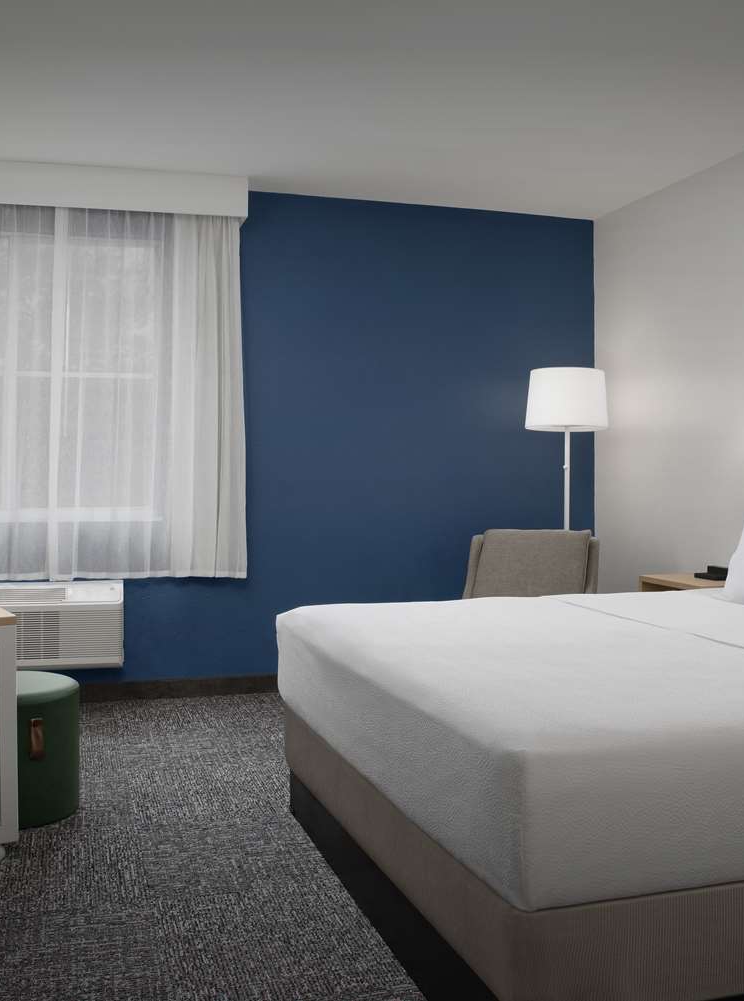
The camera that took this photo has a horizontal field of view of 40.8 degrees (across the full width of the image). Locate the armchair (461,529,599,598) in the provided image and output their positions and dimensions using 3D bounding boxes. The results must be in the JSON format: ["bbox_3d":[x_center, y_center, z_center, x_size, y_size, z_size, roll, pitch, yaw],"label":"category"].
[{"bbox_3d":[0.624,0.567,4.477,0.700,0.840,0.750,1,2,30],"label":"armchair"}]

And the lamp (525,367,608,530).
[{"bbox_3d":[0.986,0.147,5.080,0.420,1.640,0.420,-1,2,-17],"label":"lamp"}]

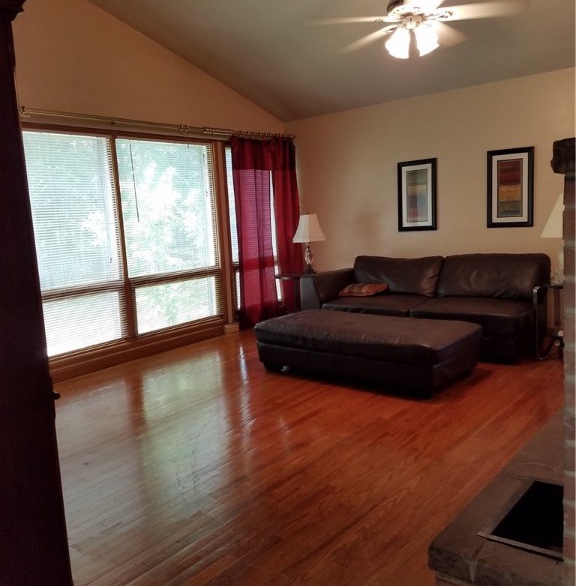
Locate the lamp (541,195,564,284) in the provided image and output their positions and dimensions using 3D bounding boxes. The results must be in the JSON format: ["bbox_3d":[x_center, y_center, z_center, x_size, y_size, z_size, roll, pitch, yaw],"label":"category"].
[{"bbox_3d":[2.325,-0.460,4.766,0.460,0.755,0.460,3,10,38],"label":"lamp"}]

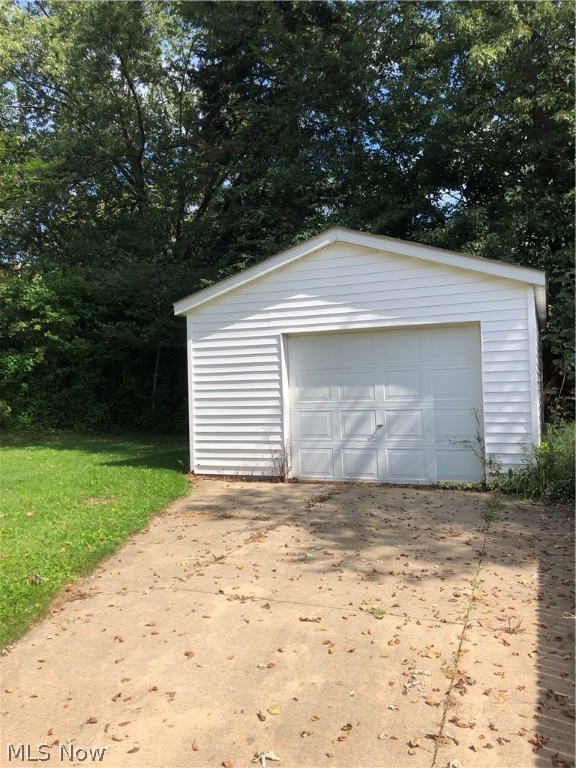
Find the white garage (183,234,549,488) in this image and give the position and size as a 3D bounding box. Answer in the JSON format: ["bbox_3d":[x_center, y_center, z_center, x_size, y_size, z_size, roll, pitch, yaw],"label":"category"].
[{"bbox_3d":[2.024,-0.379,11.575,5.209,3.511,6.840,-2,0,23],"label":"white garage"}]

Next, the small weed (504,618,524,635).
[{"bbox_3d":[1.282,1.365,3.522,0.100,0.070,0.075,-2,0,23],"label":"small weed"}]

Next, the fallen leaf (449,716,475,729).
[{"bbox_3d":[0.726,1.414,2.598,0.100,0.020,0.045,-2,-1,33],"label":"fallen leaf"}]

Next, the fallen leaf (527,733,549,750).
[{"bbox_3d":[0.985,1.401,2.441,0.073,0.030,0.060,-2,0,23],"label":"fallen leaf"}]

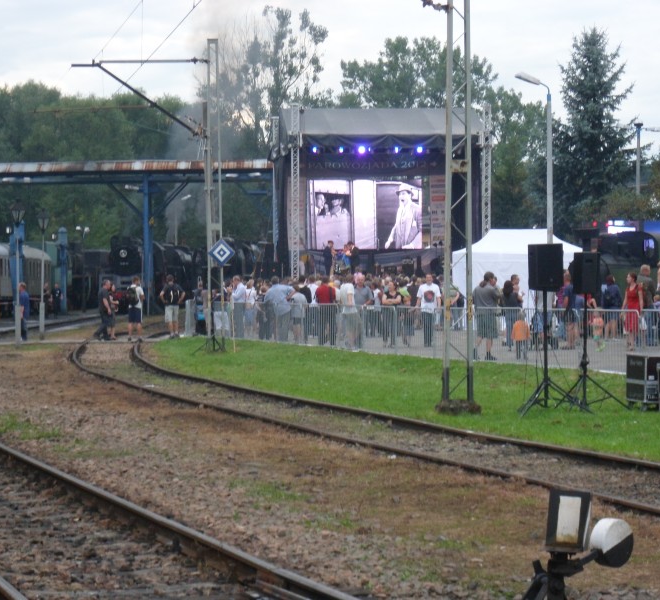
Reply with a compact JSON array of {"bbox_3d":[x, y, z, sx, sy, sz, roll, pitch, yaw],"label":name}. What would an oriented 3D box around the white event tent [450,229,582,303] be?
[{"bbox_3d":[6.359,-0.712,82.291,3.900,3.430,3.000,0,0,-9],"label":"white event tent"}]

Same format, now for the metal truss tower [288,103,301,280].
[{"bbox_3d":[-1.280,-3.152,89.978,0.360,8.271,0.360,0,0,-7],"label":"metal truss tower"}]

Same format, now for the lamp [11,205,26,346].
[{"bbox_3d":[-8.023,-0.657,62.490,0.420,3.709,0.420,0,0,0],"label":"lamp"}]

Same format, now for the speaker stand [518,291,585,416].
[{"bbox_3d":[2.723,0.633,29.696,0.900,1.499,0.880,0,0,0],"label":"speaker stand"}]

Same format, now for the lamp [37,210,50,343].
[{"bbox_3d":[-8.102,-0.720,68.490,0.380,3.726,0.380,0,0,0],"label":"lamp"}]

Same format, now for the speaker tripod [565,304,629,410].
[{"bbox_3d":[3.259,0.668,29.896,0.900,1.374,0.850,0,0,0],"label":"speaker tripod"}]

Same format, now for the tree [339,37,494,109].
[{"bbox_3d":[4.688,-6.643,129.960,8.500,14.950,8.000,0,0,0],"label":"tree"}]

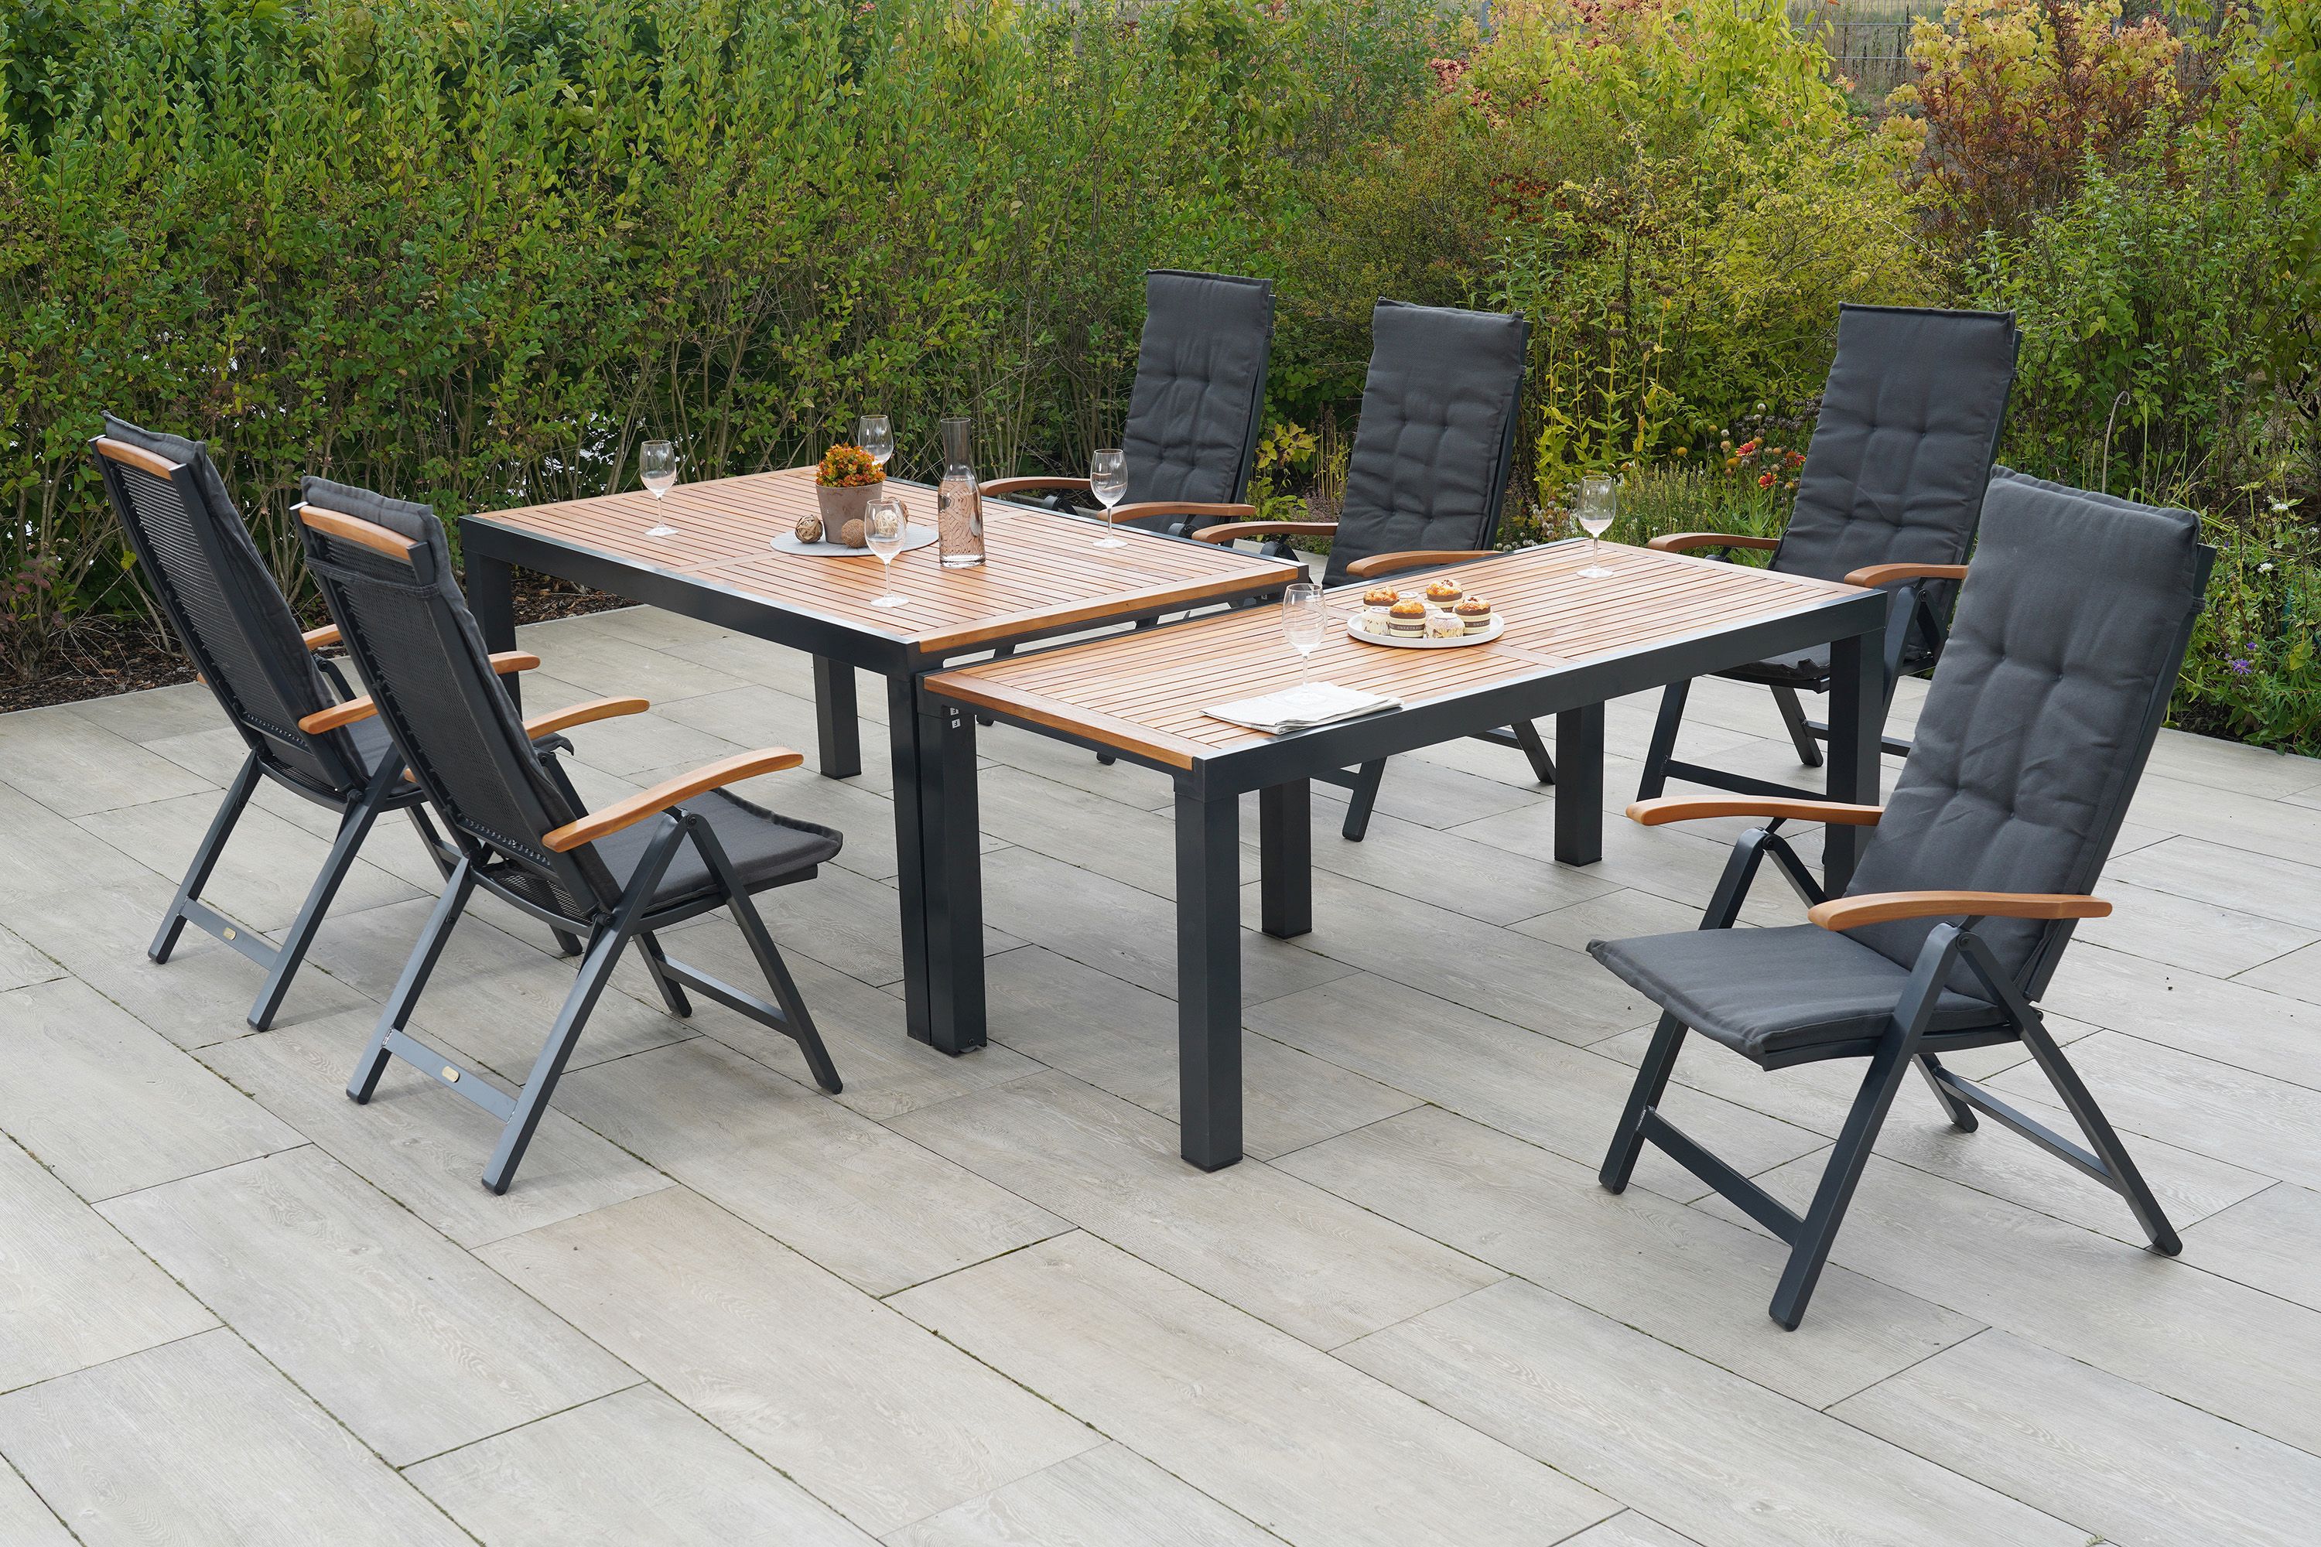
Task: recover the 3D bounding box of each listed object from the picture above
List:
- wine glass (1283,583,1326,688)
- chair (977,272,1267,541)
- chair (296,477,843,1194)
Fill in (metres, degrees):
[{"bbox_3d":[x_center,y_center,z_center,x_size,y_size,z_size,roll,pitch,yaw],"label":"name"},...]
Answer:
[{"bbox_3d":[0.252,-0.230,4.462,0.081,0.201,0.081,-1,15,0],"label":"wine glass"},{"bbox_3d":[-0.095,-0.699,6.922,0.700,1.145,0.565,-14,20,-39],"label":"chair"},{"bbox_3d":[-1.026,0.033,4.561,0.747,1.145,0.583,-13,19,-37],"label":"chair"}]

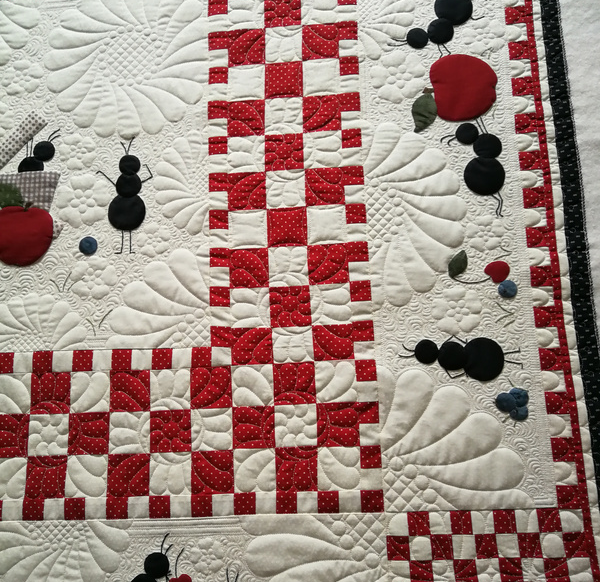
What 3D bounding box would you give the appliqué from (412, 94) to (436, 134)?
[{"bbox_3d":[0.163,-0.232,0.811,0.032,0.004,0.053,-2,81,3],"label":"appliqué"}]

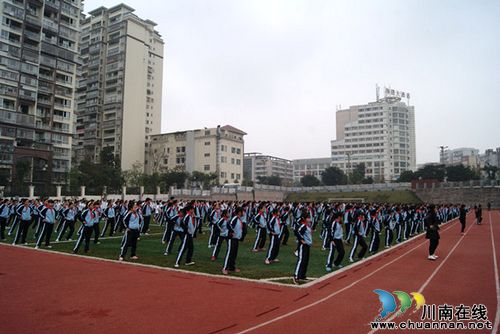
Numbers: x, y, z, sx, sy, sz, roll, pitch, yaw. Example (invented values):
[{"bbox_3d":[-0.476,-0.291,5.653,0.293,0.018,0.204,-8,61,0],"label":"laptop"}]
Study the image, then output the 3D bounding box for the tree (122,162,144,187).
[{"bbox_3d":[-20.990,2.120,68.080,3.990,5.910,3.790,2,-6,-17],"label":"tree"}]

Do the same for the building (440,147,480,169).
[{"bbox_3d":[142.810,3.480,257.690,13.000,30.580,20.000,3,-6,-24],"label":"building"}]

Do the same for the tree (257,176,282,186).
[{"bbox_3d":[6.630,5.696,128.010,8.000,4.920,8.000,1,-5,3],"label":"tree"}]

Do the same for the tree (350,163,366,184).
[{"bbox_3d":[34.539,2.900,119.259,5.300,8.710,5.300,-1,-5,16],"label":"tree"}]

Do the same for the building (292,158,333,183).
[{"bbox_3d":[40.360,5.040,229.920,25.000,18.770,16.000,-3,-6,31],"label":"building"}]

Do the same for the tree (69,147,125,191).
[{"bbox_3d":[-29.361,1.067,71.151,10.000,10.000,10.000,3,-6,-22],"label":"tree"}]

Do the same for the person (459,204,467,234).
[{"bbox_3d":[11.683,2.855,20.649,0.340,1.580,0.500,-2,-6,32],"label":"person"}]

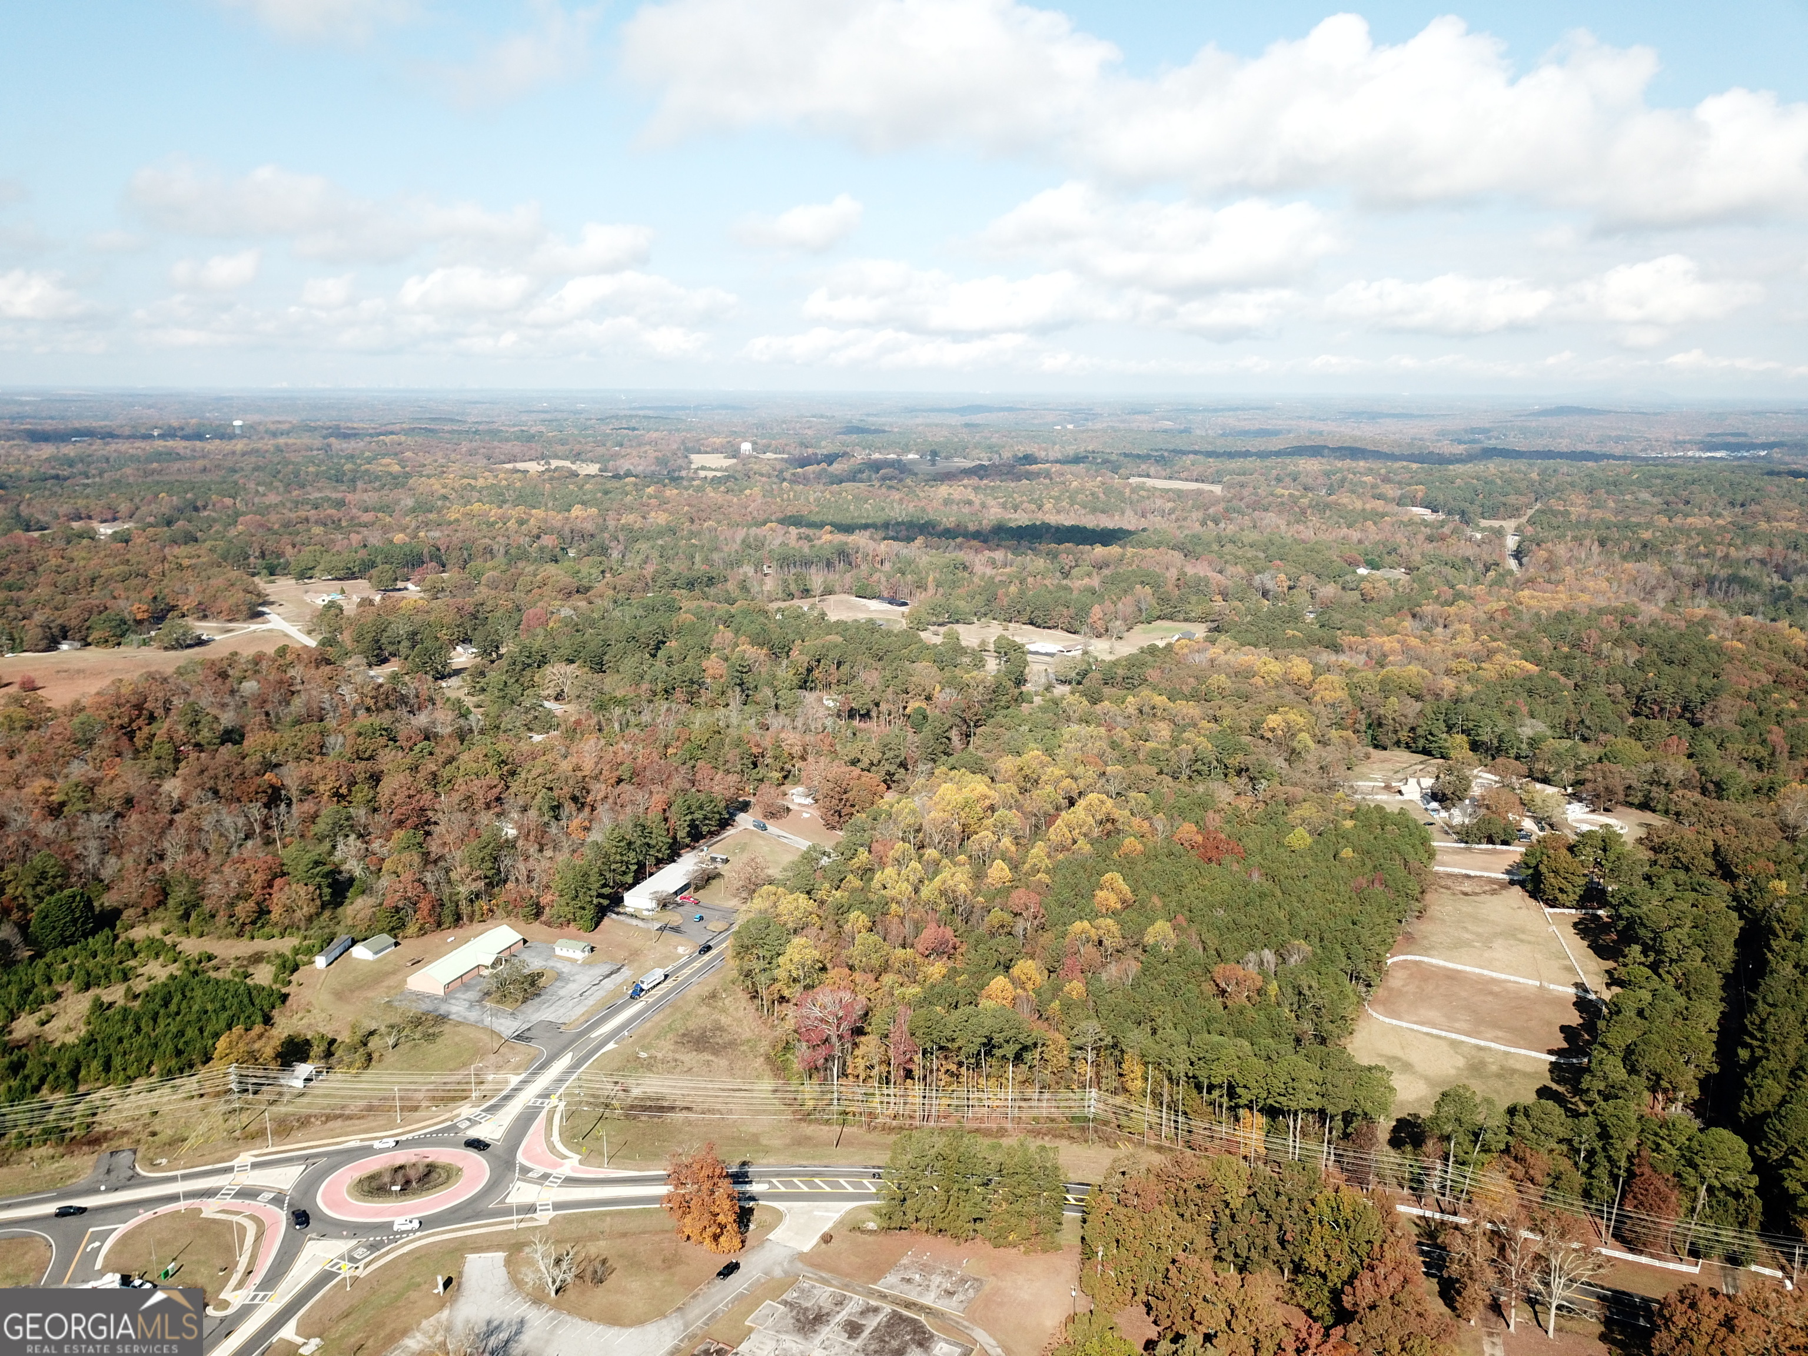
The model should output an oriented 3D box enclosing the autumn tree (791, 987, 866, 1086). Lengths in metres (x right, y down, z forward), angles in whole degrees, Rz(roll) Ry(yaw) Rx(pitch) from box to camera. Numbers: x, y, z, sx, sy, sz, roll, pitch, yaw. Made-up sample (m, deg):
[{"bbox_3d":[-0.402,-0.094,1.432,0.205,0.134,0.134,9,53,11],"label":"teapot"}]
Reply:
[{"bbox_3d":[-16.120,82.740,302.950,16.300,27.300,15.500,0,12,0],"label":"autumn tree"}]

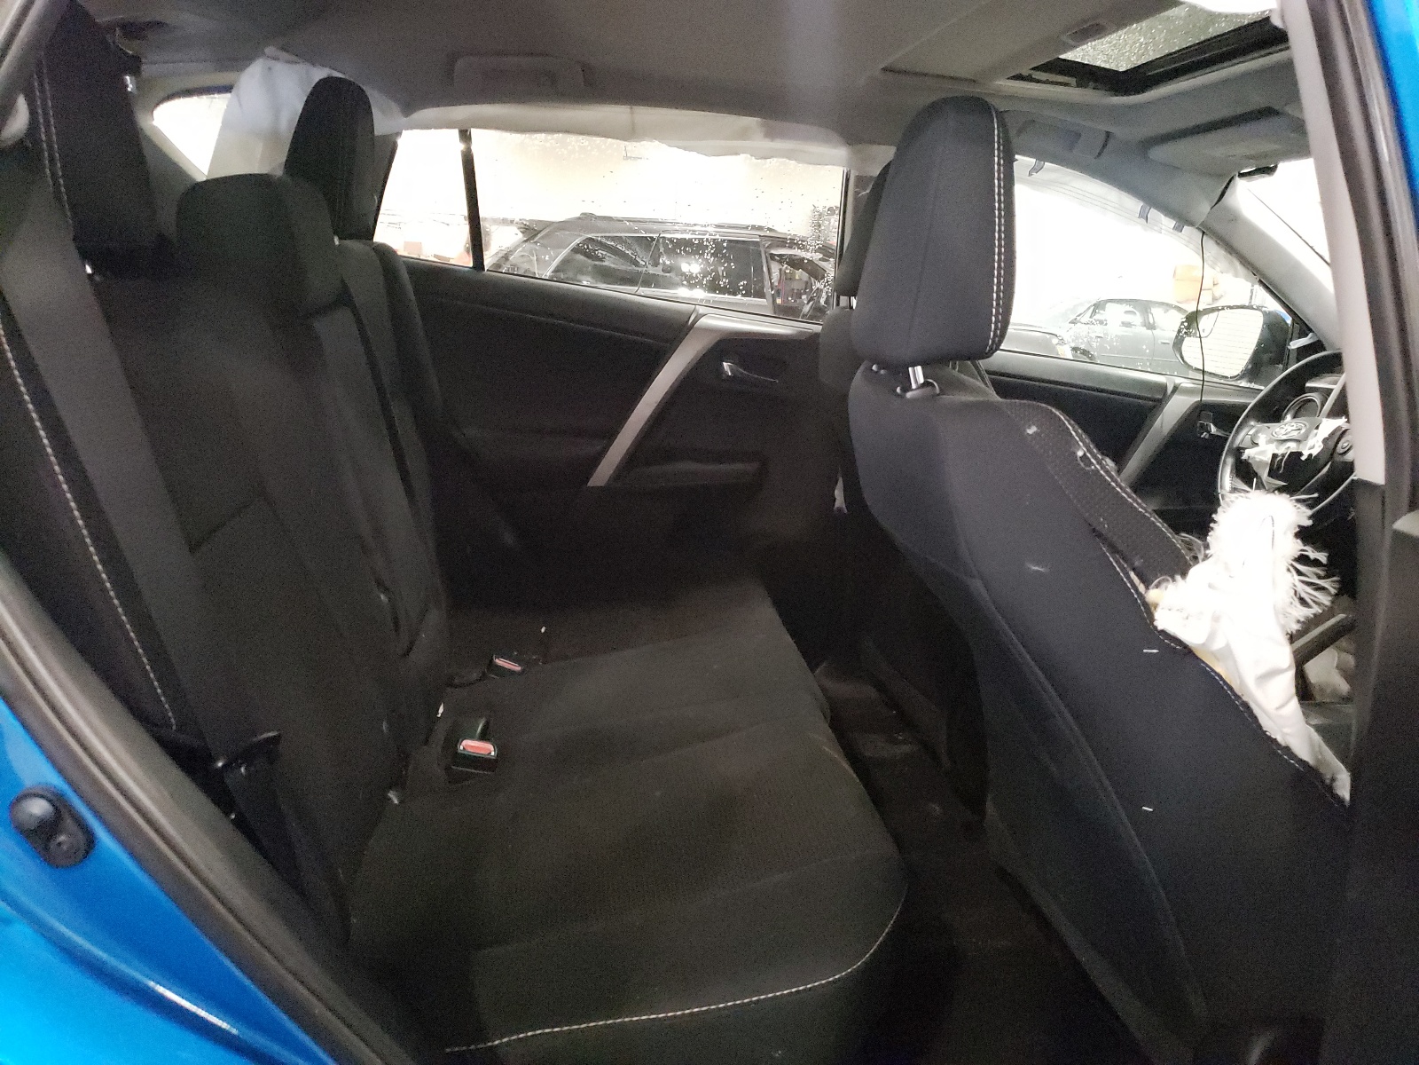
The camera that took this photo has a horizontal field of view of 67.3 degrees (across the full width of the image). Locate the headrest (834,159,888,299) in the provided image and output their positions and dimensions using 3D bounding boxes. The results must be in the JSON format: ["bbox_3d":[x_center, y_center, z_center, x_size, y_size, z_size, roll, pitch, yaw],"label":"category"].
[{"bbox_3d":[0.318,-0.513,1.782,0.135,0.250,0.270,2,15,-7],"label":"headrest"}]

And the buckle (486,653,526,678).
[{"bbox_3d":[-0.306,0.201,1.601,0.048,0.055,0.028,13,14,7],"label":"buckle"}]

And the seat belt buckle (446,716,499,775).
[{"bbox_3d":[-0.297,0.271,1.345,0.049,0.068,0.030,2,47,-7],"label":"seat belt buckle"}]

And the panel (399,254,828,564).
[{"bbox_3d":[-0.177,-0.180,2.119,0.920,0.660,0.120,2,15,-7],"label":"panel"}]

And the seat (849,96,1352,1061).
[{"bbox_3d":[0.578,0.130,1.224,0.840,1.120,0.530,2,15,-7],"label":"seat"}]

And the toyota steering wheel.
[{"bbox_3d":[1.106,-0.171,1.984,0.130,0.370,0.370,25,11,-13],"label":"toyota steering wheel"}]

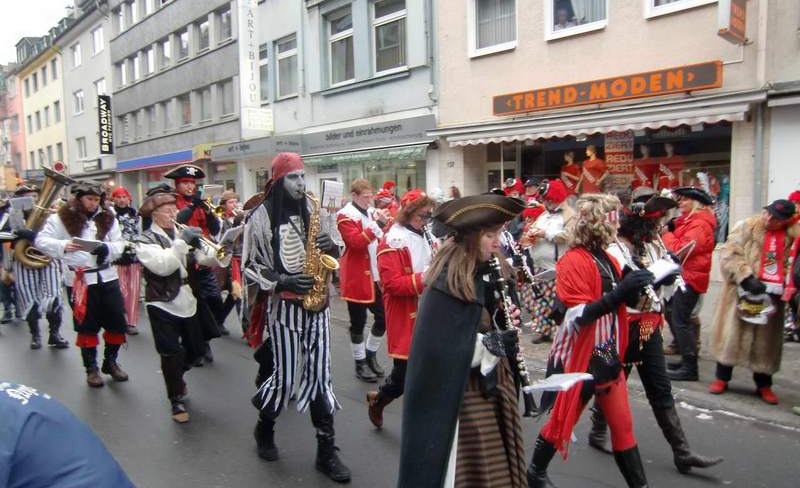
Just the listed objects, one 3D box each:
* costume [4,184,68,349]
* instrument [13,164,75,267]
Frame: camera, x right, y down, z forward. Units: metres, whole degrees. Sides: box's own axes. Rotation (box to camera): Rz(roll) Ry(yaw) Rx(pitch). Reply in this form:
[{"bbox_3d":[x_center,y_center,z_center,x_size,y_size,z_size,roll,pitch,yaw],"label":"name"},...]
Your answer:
[{"bbox_3d":[-4.073,0.253,6.267,0.580,1.820,0.500,-5,6,-43],"label":"costume"},{"bbox_3d":[-3.920,-0.273,6.186,0.420,1.000,0.460,6,-16,47],"label":"instrument"}]

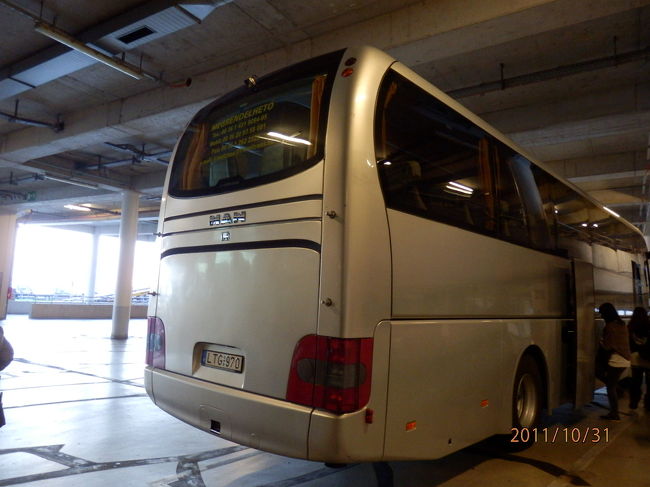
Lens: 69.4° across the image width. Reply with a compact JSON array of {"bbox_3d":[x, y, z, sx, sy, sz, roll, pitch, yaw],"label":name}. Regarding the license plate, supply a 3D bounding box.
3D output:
[{"bbox_3d":[-0.772,0.896,3.556,0.530,0.120,0.020,-4,-9,42],"label":"license plate"}]

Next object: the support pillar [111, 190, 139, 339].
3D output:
[{"bbox_3d":[-6.165,0.632,14.586,0.480,4.490,0.480,-4,-9,42],"label":"support pillar"}]

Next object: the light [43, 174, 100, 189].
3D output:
[{"bbox_3d":[-7.316,-1.813,13.622,0.140,0.120,1.600,-2,-8,32],"label":"light"}]

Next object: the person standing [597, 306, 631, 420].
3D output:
[{"bbox_3d":[3.953,1.598,6.471,0.450,1.560,0.480,-1,-7,26],"label":"person standing"}]

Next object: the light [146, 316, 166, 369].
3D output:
[{"bbox_3d":[-1.512,0.894,4.371,0.450,0.430,0.330,-4,-9,42],"label":"light"}]

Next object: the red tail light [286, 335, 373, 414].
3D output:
[{"bbox_3d":[0.027,0.797,2.961,0.450,0.430,0.330,-4,-9,42],"label":"red tail light"}]

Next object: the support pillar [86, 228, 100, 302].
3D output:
[{"bbox_3d":[-13.031,1.665,26.217,0.450,4.490,0.450,-4,-9,42],"label":"support pillar"}]

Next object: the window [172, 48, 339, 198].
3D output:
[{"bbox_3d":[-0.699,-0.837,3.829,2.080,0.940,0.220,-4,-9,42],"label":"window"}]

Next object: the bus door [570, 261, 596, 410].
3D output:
[{"bbox_3d":[3.268,1.121,5.964,0.080,1.800,0.900,-4,-9,42],"label":"bus door"}]

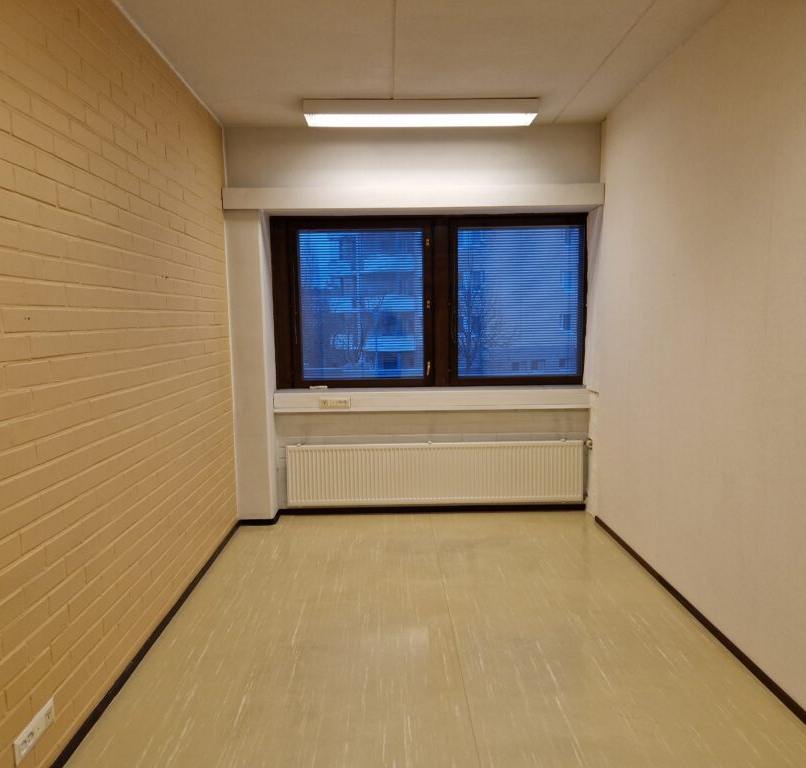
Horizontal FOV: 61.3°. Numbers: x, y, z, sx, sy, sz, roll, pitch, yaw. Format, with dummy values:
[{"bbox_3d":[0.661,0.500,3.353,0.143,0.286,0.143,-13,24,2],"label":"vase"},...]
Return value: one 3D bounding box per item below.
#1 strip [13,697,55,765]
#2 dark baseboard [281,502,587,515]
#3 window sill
[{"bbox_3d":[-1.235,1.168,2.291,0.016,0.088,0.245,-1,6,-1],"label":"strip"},{"bbox_3d":[0.254,1.050,5.646,2.530,0.052,0.015,-1,6,-1],"label":"dark baseboard"},{"bbox_3d":[0.236,0.124,5.619,2.530,0.157,0.270,-1,6,-1],"label":"window sill"}]

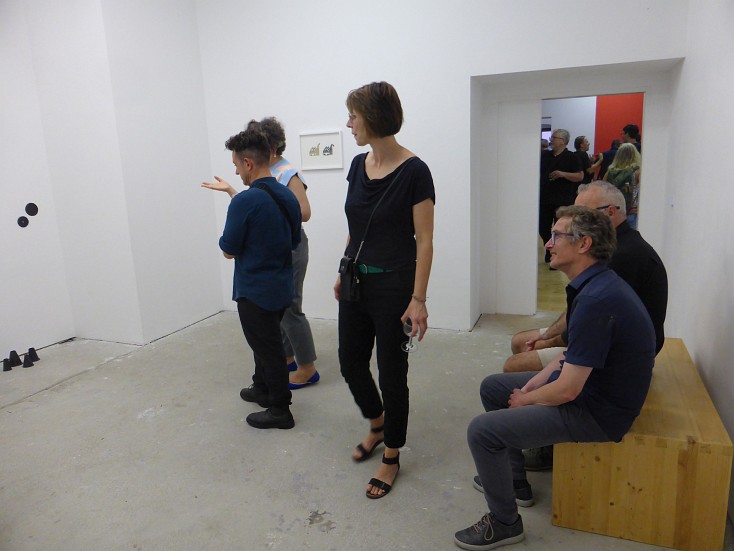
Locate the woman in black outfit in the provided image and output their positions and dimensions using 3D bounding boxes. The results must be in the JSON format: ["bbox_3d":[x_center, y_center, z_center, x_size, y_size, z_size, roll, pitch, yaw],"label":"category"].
[{"bbox_3d":[0.073,0.081,2.243,0.470,1.750,0.400,3,12,25],"label":"woman in black outfit"}]

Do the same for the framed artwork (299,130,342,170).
[{"bbox_3d":[-0.429,-1.166,4.777,0.450,0.345,0.030,2,11,21],"label":"framed artwork"}]

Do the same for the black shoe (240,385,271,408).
[{"bbox_3d":[-0.675,0.756,3.230,0.285,0.110,0.105,4,12,29],"label":"black shoe"}]

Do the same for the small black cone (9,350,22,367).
[{"bbox_3d":[-2.828,0.664,4.089,0.095,0.116,0.095,2,11,21],"label":"small black cone"}]

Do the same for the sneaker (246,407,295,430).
[{"bbox_3d":[-0.554,0.807,2.940,0.285,0.108,0.105,-2,11,2],"label":"sneaker"}]

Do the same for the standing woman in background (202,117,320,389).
[{"bbox_3d":[-0.699,-0.139,3.503,0.850,1.770,0.480,-3,11,-5],"label":"standing woman in background"}]

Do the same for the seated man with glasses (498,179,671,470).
[{"bbox_3d":[0.982,0.240,2.373,0.760,1.330,0.540,2,11,21],"label":"seated man with glasses"}]

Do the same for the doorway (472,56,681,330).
[{"bbox_3d":[1.693,-0.578,4.356,1.520,2.160,0.520,2,11,21],"label":"doorway"}]

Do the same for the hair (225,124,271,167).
[{"bbox_3d":[-0.638,-0.695,2.765,0.235,0.205,0.175,0,11,13],"label":"hair"}]

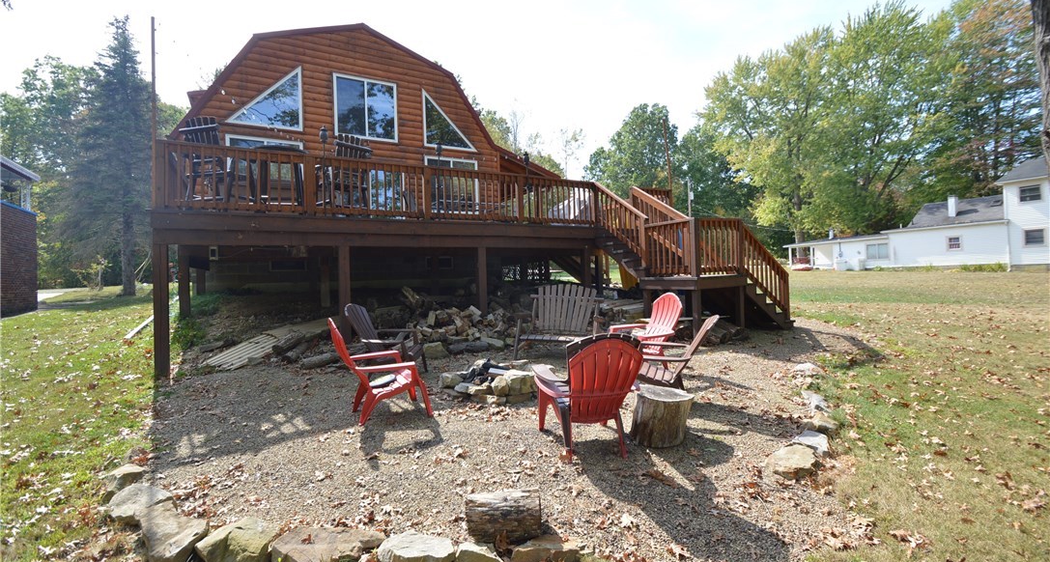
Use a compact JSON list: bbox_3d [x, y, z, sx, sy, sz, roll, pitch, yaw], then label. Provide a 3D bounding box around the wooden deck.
[{"bbox_3d":[-0.781,-0.415,8.459,9.930,3.300,5.800,-1,0,-26],"label":"wooden deck"}]

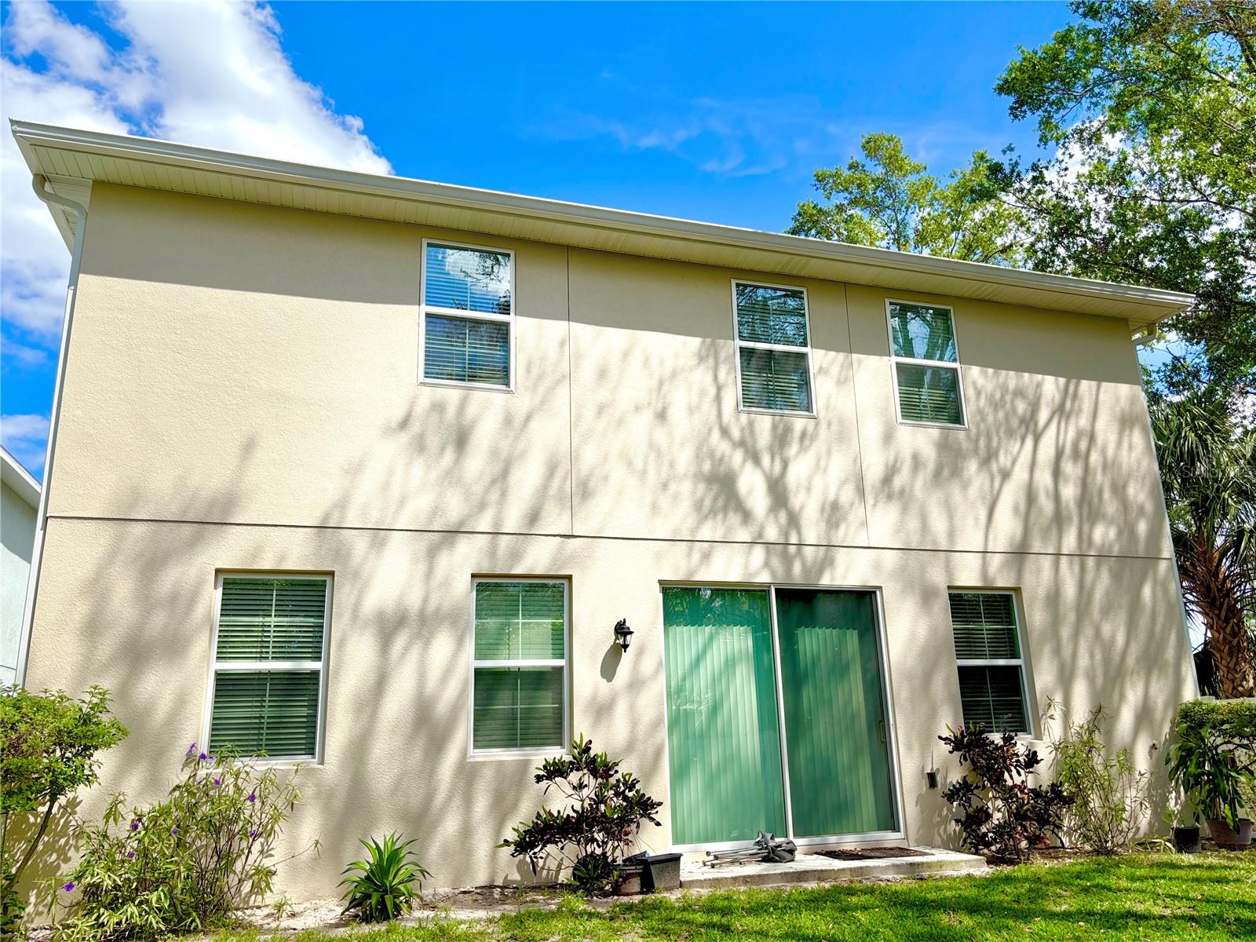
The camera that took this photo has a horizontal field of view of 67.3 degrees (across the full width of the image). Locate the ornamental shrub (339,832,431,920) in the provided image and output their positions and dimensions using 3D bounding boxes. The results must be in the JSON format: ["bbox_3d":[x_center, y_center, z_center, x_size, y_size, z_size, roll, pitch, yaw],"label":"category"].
[{"bbox_3d":[-1.831,3.026,7.116,0.661,0.564,0.620,3,-16,-18],"label":"ornamental shrub"}]

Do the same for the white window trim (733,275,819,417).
[{"bbox_3d":[1.565,-1.306,10.164,0.914,1.510,0.100,3,-16,-18],"label":"white window trim"}]

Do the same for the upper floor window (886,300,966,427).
[{"bbox_3d":[3.395,-1.215,10.766,0.917,1.504,0.100,3,-16,-18],"label":"upper floor window"}]

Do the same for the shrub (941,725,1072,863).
[{"bbox_3d":[3.650,3.114,9.133,1.270,1.267,1.000,3,-16,-18],"label":"shrub"}]

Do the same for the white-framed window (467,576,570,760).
[{"bbox_3d":[-0.971,1.757,8.522,0.915,1.580,0.100,3,-16,-18],"label":"white-framed window"}]

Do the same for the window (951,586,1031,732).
[{"bbox_3d":[3.863,2.046,10.099,0.920,1.565,0.100,3,-16,-18],"label":"window"}]

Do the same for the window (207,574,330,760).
[{"bbox_3d":[-2.981,1.635,7.867,0.920,1.570,0.100,3,-16,-18],"label":"window"}]

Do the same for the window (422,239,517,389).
[{"bbox_3d":[-1.546,-1.488,9.149,0.907,1.508,0.100,3,-16,-18],"label":"window"}]

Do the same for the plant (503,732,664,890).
[{"bbox_3d":[-0.371,2.847,7.829,1.378,1.257,0.950,3,-16,-18],"label":"plant"}]

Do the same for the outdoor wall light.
[{"bbox_3d":[-0.030,1.518,8.697,0.156,0.316,0.210,3,-16,-18],"label":"outdoor wall light"}]

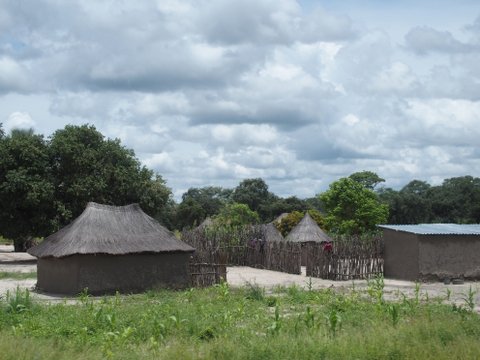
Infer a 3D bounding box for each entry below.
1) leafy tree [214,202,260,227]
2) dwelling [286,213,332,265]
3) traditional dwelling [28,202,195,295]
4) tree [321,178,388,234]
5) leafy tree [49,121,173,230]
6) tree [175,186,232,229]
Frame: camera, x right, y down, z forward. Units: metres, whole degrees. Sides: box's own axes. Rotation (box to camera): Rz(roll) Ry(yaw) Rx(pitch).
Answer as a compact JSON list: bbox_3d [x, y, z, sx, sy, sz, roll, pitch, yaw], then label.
[{"bbox_3d":[-0.185,3.851,71.902,3.500,4.300,3.400,0,-2,0],"label":"leafy tree"},{"bbox_3d":[4.343,3.930,62.390,2.950,3.350,2.950,0,-2,0],"label":"dwelling"},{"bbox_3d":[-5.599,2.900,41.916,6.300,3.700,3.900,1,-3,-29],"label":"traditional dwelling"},{"bbox_3d":[8.529,2.943,72.941,5.300,6.200,5.000,0,-2,0],"label":"tree"},{"bbox_3d":[-11.064,0.962,83.032,10.500,11.000,9.800,0,-2,0],"label":"leafy tree"},{"bbox_3d":[-4.321,4.295,114.921,7.000,7.000,6.500,0,-2,0],"label":"tree"}]

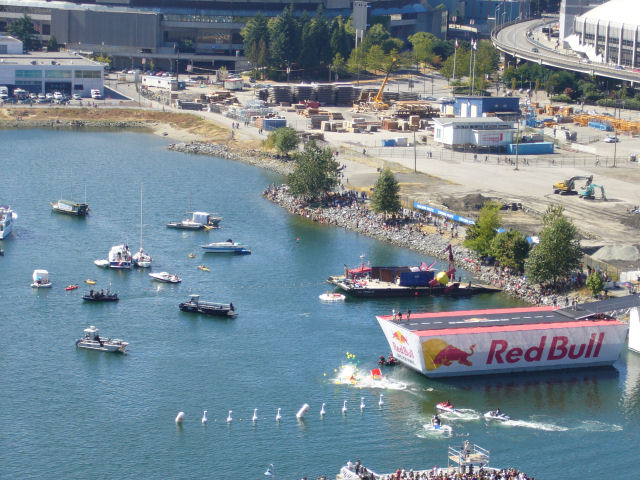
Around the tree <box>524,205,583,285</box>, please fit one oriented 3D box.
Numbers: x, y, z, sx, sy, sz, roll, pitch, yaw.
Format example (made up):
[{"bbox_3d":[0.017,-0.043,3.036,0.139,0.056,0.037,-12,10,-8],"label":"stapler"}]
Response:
[{"bbox_3d":[42.230,1.060,350.710,10.200,14.400,10.000,1,10,0],"label":"tree"}]

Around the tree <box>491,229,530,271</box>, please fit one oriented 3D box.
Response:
[{"bbox_3d":[35.470,2.190,359.840,7.200,7.800,7.000,1,10,0],"label":"tree"}]

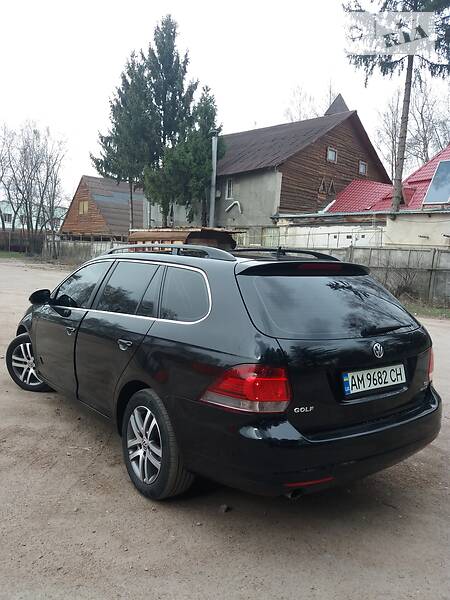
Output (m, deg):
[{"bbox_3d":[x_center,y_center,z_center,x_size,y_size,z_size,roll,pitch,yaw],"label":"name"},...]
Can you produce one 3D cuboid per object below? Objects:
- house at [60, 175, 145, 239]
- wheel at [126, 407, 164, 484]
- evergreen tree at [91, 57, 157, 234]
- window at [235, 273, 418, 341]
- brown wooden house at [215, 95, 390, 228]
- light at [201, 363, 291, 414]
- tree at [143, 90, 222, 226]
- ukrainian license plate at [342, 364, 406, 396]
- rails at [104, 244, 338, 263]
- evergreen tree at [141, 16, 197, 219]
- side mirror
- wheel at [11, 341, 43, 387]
[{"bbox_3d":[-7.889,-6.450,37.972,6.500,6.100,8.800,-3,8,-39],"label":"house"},{"bbox_3d":[-0.432,0.877,2.971,0.170,0.455,0.455,-2,6,-36],"label":"wheel"},{"bbox_3d":[-5.593,-8.431,29.225,5.000,12.300,5.000,2,6,0],"label":"evergreen tree"},{"bbox_3d":[0.672,0.029,2.744,1.240,0.410,0.110,-2,-34,-36],"label":"window"},{"bbox_3d":[3.054,-8.060,36.322,10.800,10.500,14.500,-3,8,-38],"label":"brown wooden house"},{"bbox_3d":[0.097,0.418,2.361,0.330,0.220,0.360,-2,6,-36],"label":"light"},{"bbox_3d":[-2.082,-6.868,27.384,4.600,9.900,4.600,2,6,0],"label":"tree"},{"bbox_3d":[0.805,0.419,2.583,0.520,0.112,0.015,-2,-9,-36],"label":"ukrainian license plate"},{"bbox_3d":[-0.066,-0.352,3.729,1.140,0.100,1.800,-2,6,-36],"label":"rails"},{"bbox_3d":[-3.164,-9.593,29.578,4.000,14.700,4.000,2,6,0],"label":"evergreen tree"},{"bbox_3d":[-1.654,-0.028,4.339,0.190,0.145,0.110,-2,6,-36],"label":"side mirror"},{"bbox_3d":[-1.985,0.643,5.070,0.455,0.455,0.170,3,5,15],"label":"wheel"}]

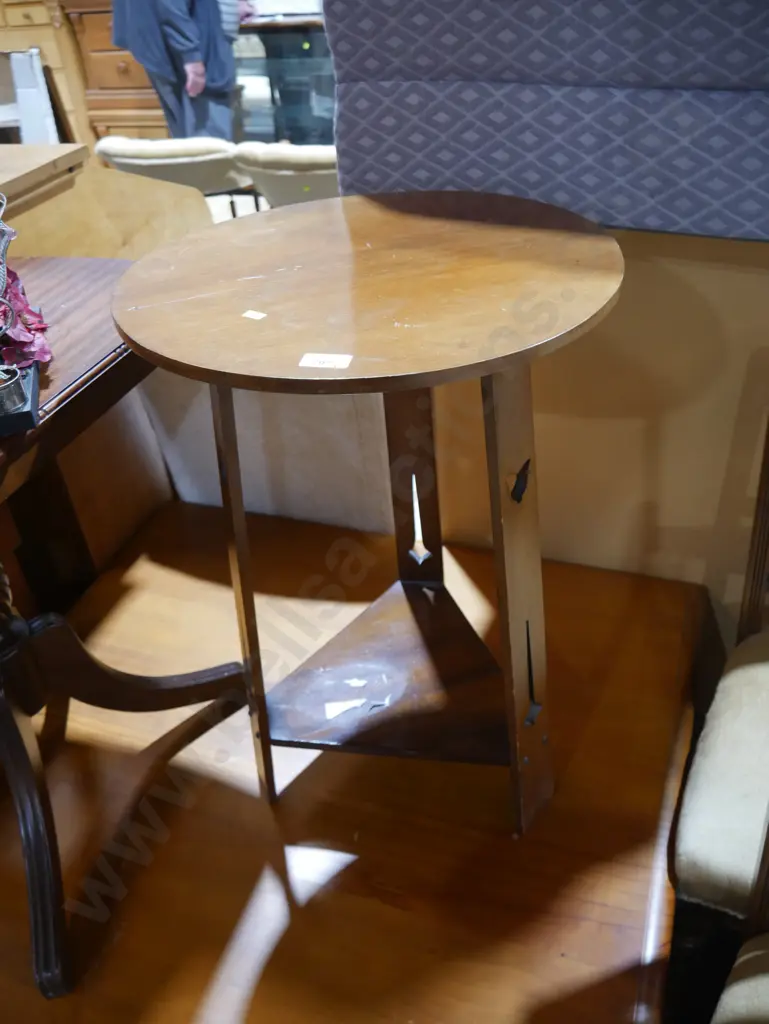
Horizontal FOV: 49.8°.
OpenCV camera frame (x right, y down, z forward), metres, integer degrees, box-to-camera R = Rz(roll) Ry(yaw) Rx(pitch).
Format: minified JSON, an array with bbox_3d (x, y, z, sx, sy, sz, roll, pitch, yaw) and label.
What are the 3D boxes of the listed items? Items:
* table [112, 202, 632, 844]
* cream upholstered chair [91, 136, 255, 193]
[{"bbox_3d":[0.007,0.040,1.030,0.496,0.712,0.496,3,37,10],"label":"table"},{"bbox_3d":[-0.743,-1.268,3.590,0.570,0.750,0.550,3,37,11],"label":"cream upholstered chair"}]

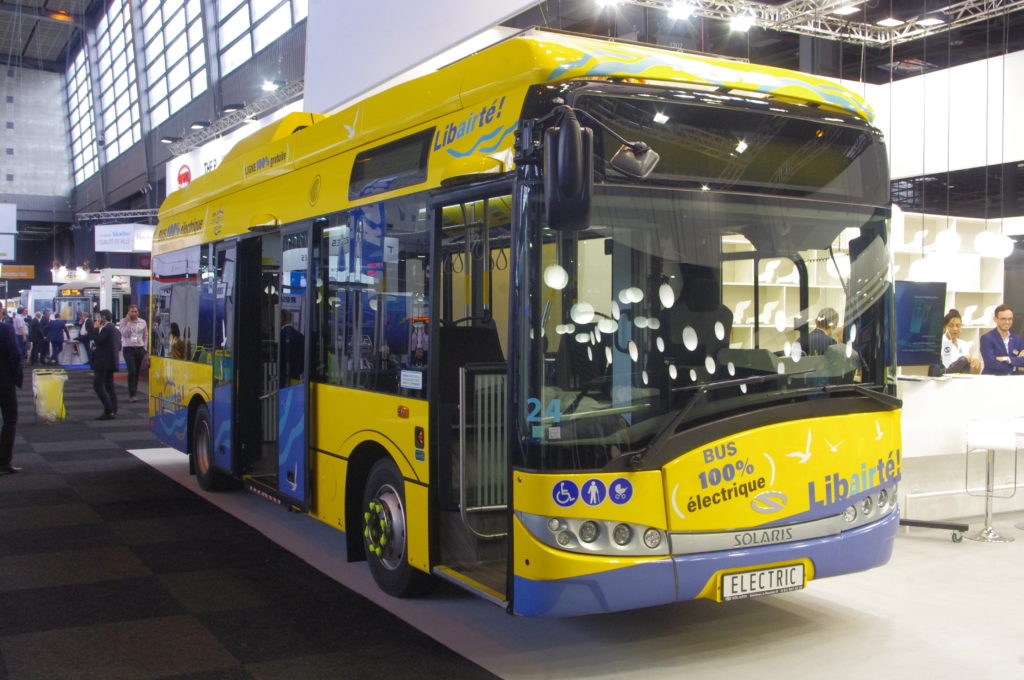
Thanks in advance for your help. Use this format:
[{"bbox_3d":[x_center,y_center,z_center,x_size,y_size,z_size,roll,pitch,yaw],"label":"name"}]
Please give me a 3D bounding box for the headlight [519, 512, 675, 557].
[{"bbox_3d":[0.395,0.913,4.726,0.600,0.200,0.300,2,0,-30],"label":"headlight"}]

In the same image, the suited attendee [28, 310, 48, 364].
[{"bbox_3d":[-16.668,-0.070,36.000,0.420,1.800,0.520,2,0,-12],"label":"suited attendee"}]

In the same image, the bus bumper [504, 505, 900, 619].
[{"bbox_3d":[1.147,1.079,5.196,2.400,0.460,0.420,2,0,-30],"label":"bus bumper"}]

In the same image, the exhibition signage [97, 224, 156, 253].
[{"bbox_3d":[-12.212,-3.198,33.165,1.860,0.910,1.600,2,0,31],"label":"exhibition signage"}]

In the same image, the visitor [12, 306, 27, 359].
[{"bbox_3d":[-16.484,-0.184,34.300,0.400,1.780,0.500,2,0,-26],"label":"visitor"}]

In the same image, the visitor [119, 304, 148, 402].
[{"bbox_3d":[-7.235,0.255,19.600,0.520,1.840,0.370,2,0,-12],"label":"visitor"}]

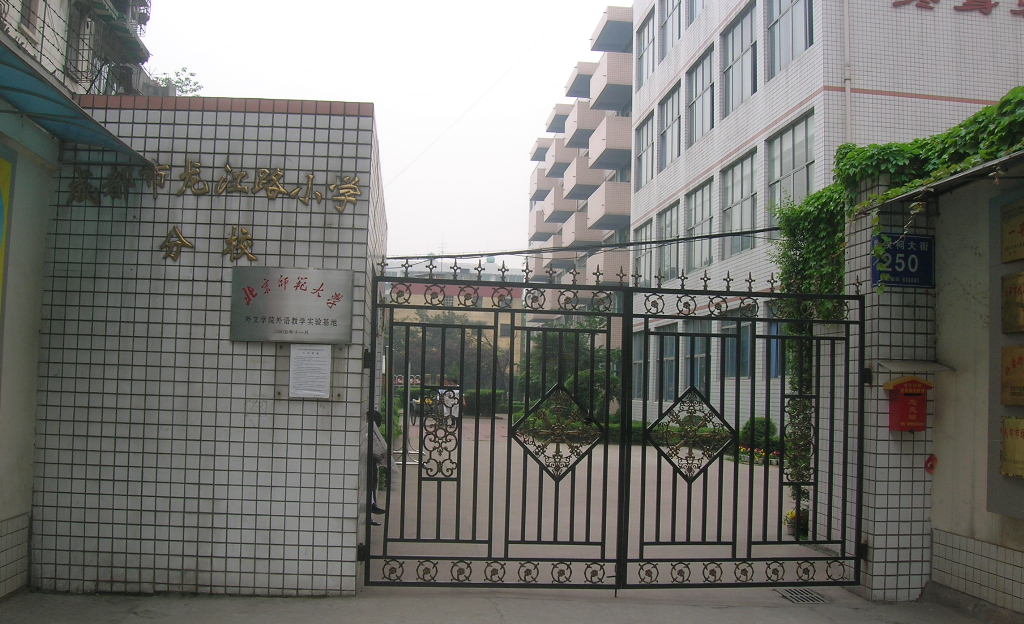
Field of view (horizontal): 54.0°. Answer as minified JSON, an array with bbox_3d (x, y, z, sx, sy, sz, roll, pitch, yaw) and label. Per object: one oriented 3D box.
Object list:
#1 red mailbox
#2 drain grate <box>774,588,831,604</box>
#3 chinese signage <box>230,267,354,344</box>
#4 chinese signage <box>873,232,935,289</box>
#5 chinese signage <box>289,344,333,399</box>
[{"bbox_3d":[2.872,0.666,7.289,0.317,0.402,0.151,2,-3,-6],"label":"red mailbox"},{"bbox_3d":[2.110,2.079,7.322,0.251,0.030,0.442,2,-3,-4],"label":"drain grate"},{"bbox_3d":[-1.518,-0.044,6.925,0.844,0.512,0.035,2,-3,-3],"label":"chinese signage"},{"bbox_3d":[2.895,-0.375,7.408,0.523,0.402,0.030,2,-3,-6],"label":"chinese signage"},{"bbox_3d":[-1.387,0.411,6.915,0.281,0.370,0.015,2,-3,-3],"label":"chinese signage"}]

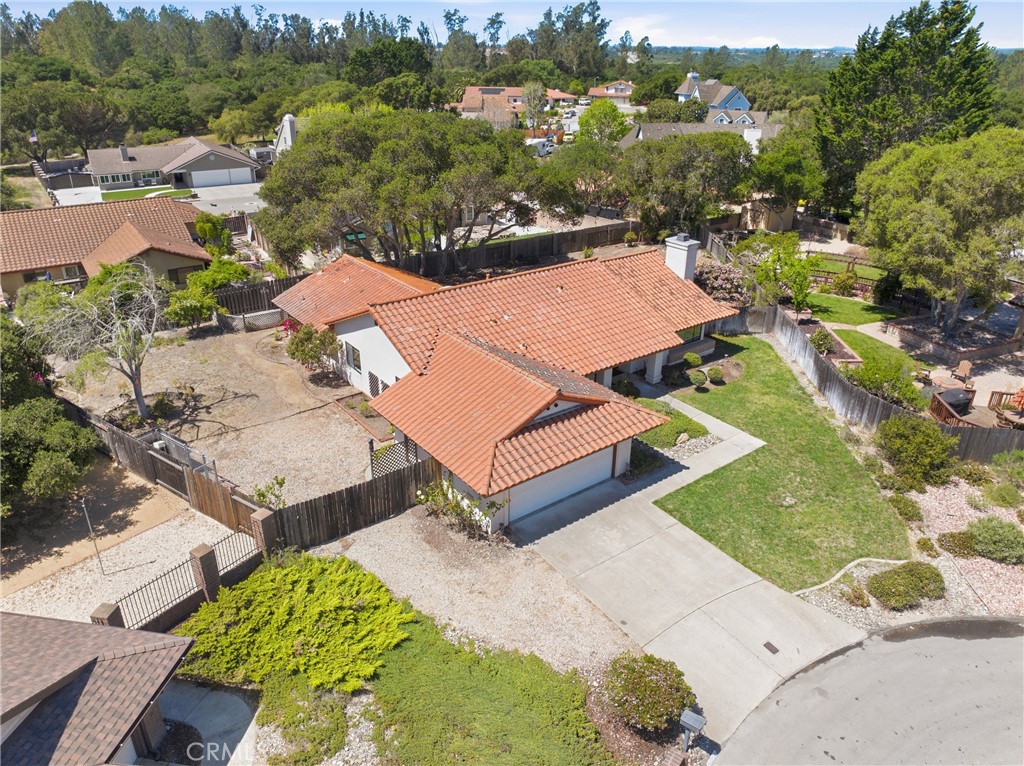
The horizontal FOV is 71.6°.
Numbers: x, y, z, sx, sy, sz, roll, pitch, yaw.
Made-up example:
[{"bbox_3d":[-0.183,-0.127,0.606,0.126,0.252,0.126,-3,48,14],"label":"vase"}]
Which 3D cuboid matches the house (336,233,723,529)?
[{"bbox_3d":[0.491,-3.093,34.756,19.800,5.400,21.600,-18,31,-33],"label":"house"}]

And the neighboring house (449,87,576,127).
[{"bbox_3d":[0.368,-69.577,174.000,30.000,6.000,20.000,0,25,0],"label":"neighboring house"}]

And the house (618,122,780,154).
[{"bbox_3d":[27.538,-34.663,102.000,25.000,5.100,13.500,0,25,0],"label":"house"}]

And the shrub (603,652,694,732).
[{"bbox_3d":[3.430,7.600,17.750,2.200,1.400,2.050,7,26,14],"label":"shrub"}]

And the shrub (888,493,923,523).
[{"bbox_3d":[13.950,4.420,25.150,1.080,0.750,1.100,16,30,30],"label":"shrub"}]

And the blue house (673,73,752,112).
[{"bbox_3d":[38.919,-53.994,137.000,15.000,10.000,13.000,7,26,13],"label":"blue house"}]

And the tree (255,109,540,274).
[{"bbox_3d":[-8.500,-13.700,51.300,20.500,10.300,16.000,-4,26,-8],"label":"tree"}]

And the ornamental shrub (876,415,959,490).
[{"bbox_3d":[15.550,2.500,27.100,2.800,2.350,2.600,16,30,30],"label":"ornamental shrub"}]

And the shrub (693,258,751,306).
[{"bbox_3d":[13.500,-6.600,45.600,3.600,2.600,3.300,8,26,15],"label":"shrub"}]

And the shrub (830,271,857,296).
[{"bbox_3d":[21.900,-6.600,46.800,1.600,1.550,1.500,12,28,23],"label":"shrub"}]

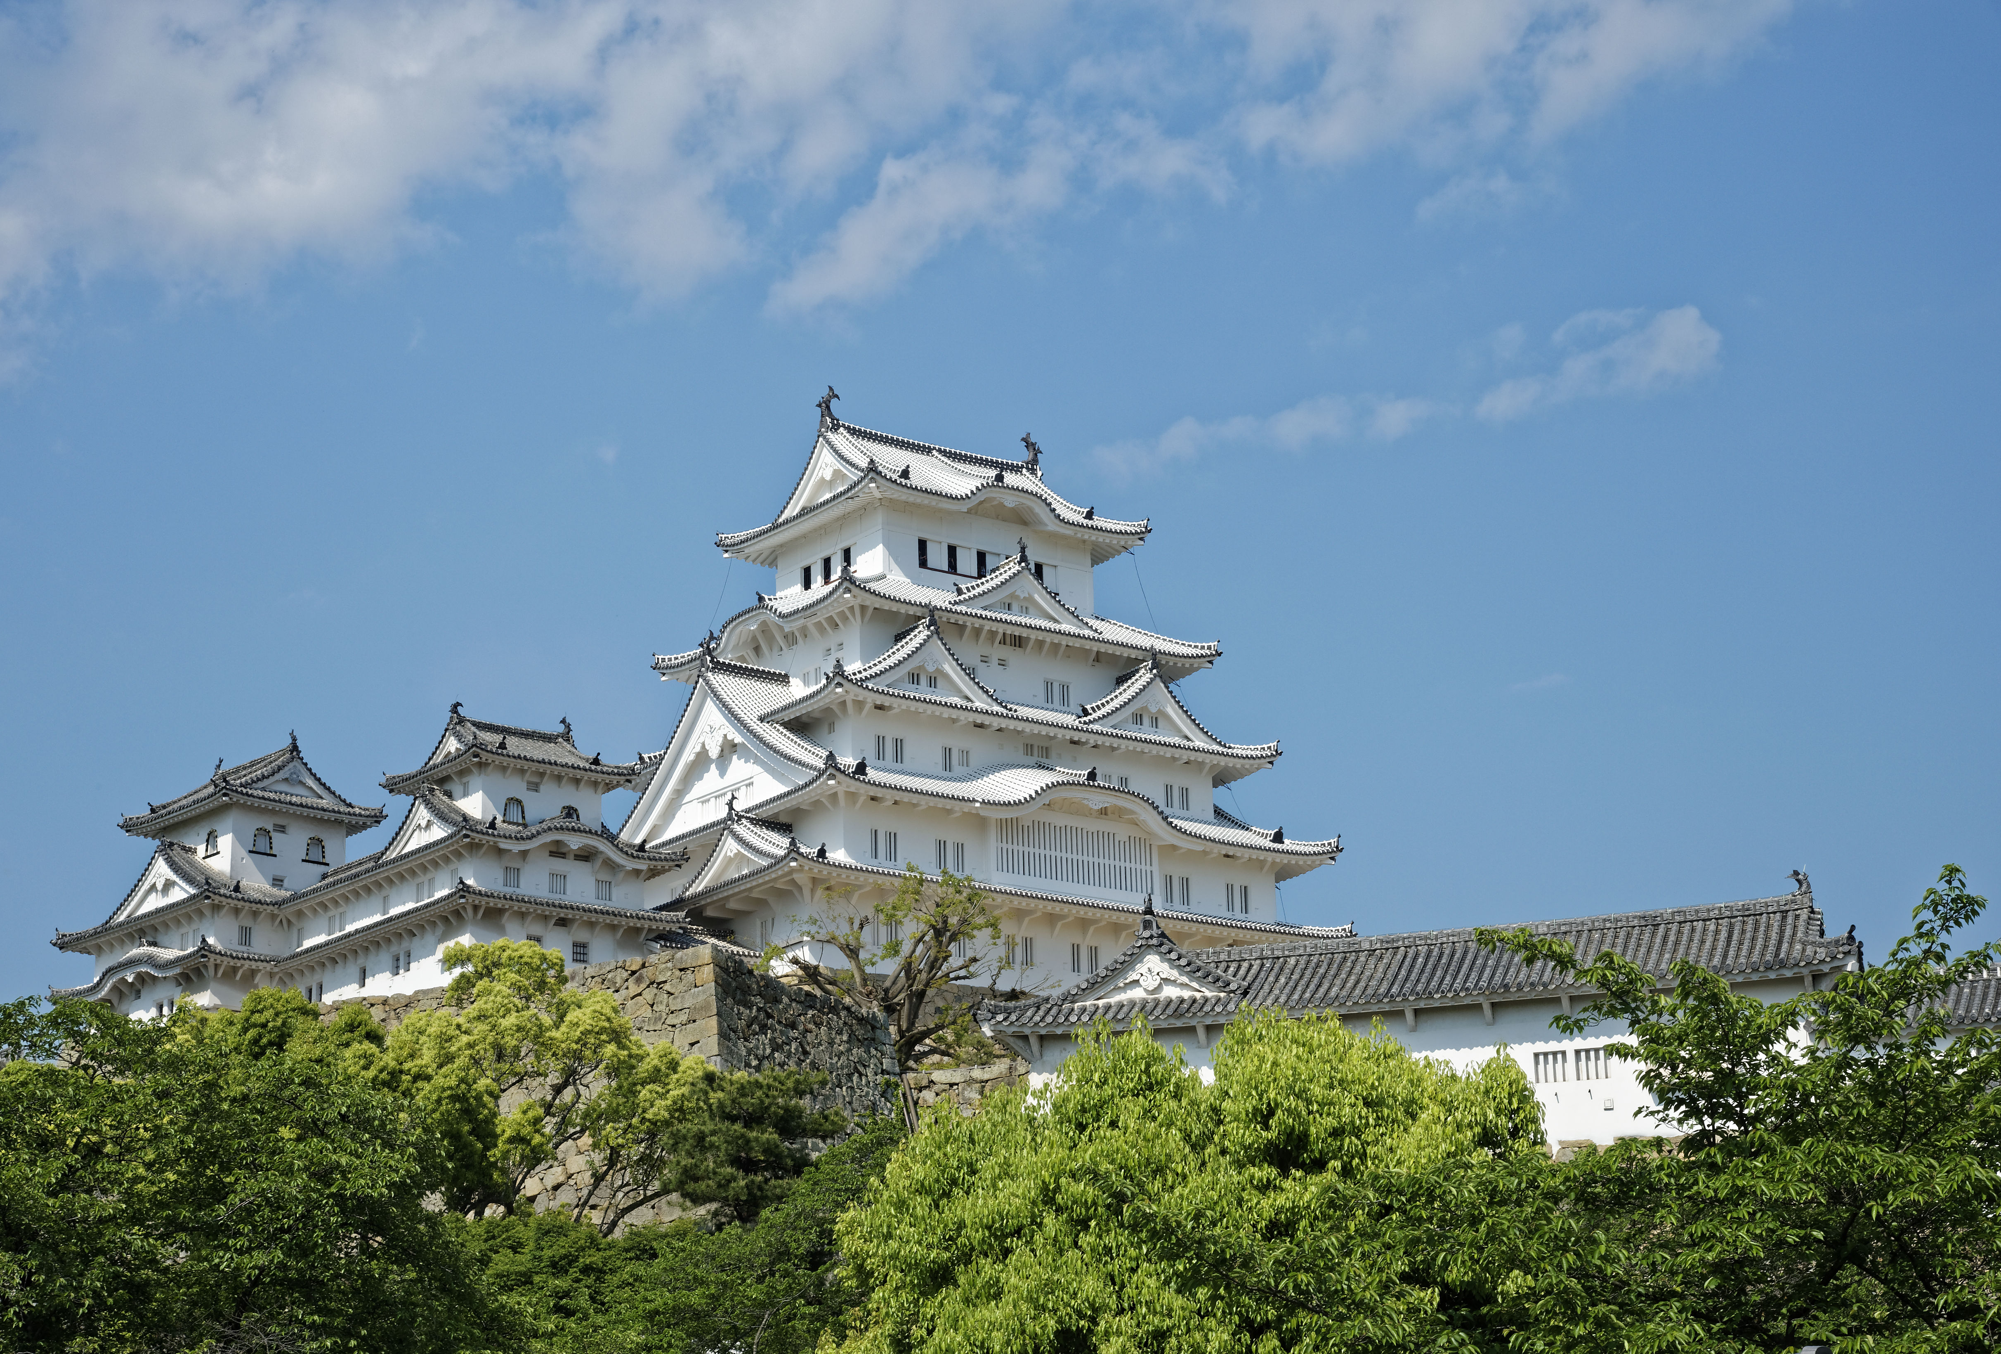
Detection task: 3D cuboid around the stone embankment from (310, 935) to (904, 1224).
[{"bbox_3d":[-15.800,18.790,157.820,24.000,12.000,16.000,-10,-18,35],"label":"stone embankment"}]

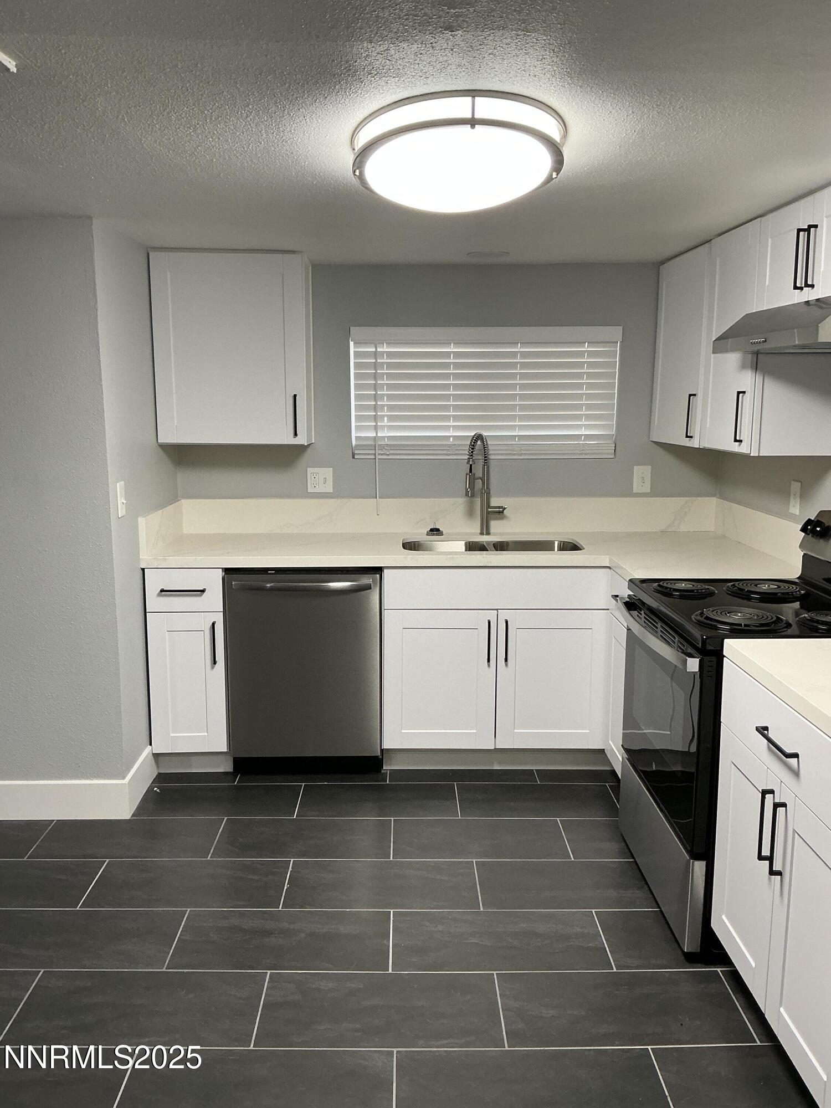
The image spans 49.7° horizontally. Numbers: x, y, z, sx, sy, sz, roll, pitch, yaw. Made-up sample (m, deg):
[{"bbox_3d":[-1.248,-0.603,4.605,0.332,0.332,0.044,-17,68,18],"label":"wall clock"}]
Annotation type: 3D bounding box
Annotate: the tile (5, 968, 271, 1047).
[{"bbox_3d":[-0.701,1.162,2.283,0.609,0.010,0.295,0,10,-1],"label":"tile"}]

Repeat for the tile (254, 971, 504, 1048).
[{"bbox_3d":[-0.088,1.163,2.290,0.609,0.010,0.295,0,10,-1],"label":"tile"}]

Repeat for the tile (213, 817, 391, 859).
[{"bbox_3d":[-0.390,1.009,3.165,0.609,0.010,0.295,0,10,-1],"label":"tile"}]

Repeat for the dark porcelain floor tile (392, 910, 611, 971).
[{"bbox_3d":[0.238,1.115,2.569,0.608,0.010,0.299,0,10,-1],"label":"dark porcelain floor tile"}]

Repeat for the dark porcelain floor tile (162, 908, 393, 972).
[{"bbox_3d":[-0.376,1.111,2.580,0.609,0.010,0.295,0,10,-1],"label":"dark porcelain floor tile"}]

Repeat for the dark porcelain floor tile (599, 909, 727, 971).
[{"bbox_3d":[0.851,1.118,2.579,0.608,0.010,0.299,0,10,-1],"label":"dark porcelain floor tile"}]

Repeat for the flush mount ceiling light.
[{"bbox_3d":[0.103,-0.927,2.139,0.508,0.118,0.508,0,6,0],"label":"flush mount ceiling light"}]

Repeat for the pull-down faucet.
[{"bbox_3d":[0.318,-0.298,3.908,0.120,0.458,0.225,3,10,19],"label":"pull-down faucet"}]

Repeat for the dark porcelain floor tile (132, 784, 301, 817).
[{"bbox_3d":[-0.755,0.953,3.431,0.608,0.010,0.299,0,10,-1],"label":"dark porcelain floor tile"}]

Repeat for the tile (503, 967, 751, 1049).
[{"bbox_3d":[0.518,1.151,2.274,0.605,0.010,0.298,0,10,-1],"label":"tile"}]

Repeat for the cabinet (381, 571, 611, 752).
[{"bbox_3d":[0.318,0.384,3.854,0.900,0.767,0.620,0,10,-1],"label":"cabinet"}]

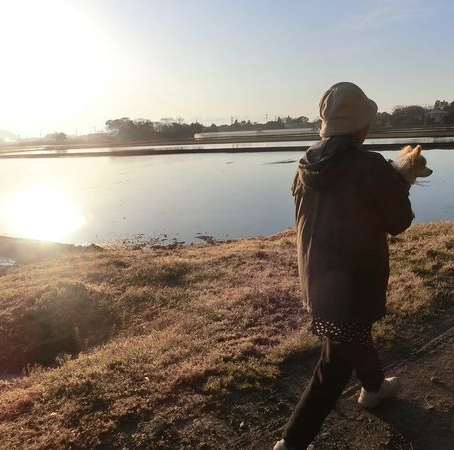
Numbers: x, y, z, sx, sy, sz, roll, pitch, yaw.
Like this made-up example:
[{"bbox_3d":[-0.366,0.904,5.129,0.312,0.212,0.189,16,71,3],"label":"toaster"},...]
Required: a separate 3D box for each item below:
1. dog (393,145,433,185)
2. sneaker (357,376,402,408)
[{"bbox_3d":[0.768,-0.223,1.952,0.340,0.270,0.160,-7,13,-24],"label":"dog"},{"bbox_3d":[0.809,0.846,2.263,0.245,0.100,0.090,-10,15,-32],"label":"sneaker"}]

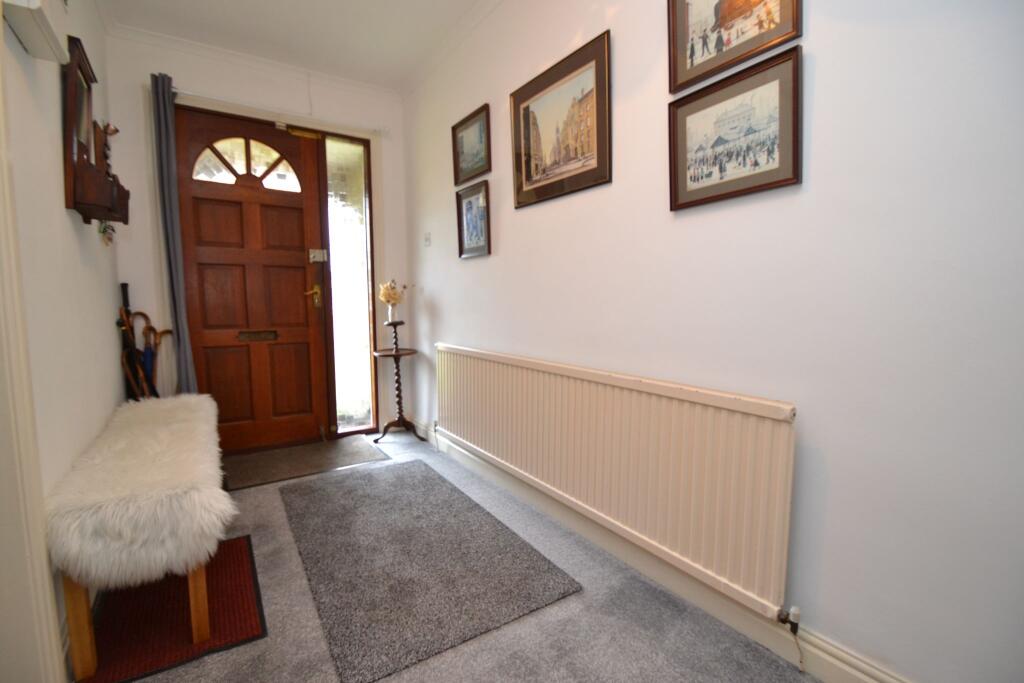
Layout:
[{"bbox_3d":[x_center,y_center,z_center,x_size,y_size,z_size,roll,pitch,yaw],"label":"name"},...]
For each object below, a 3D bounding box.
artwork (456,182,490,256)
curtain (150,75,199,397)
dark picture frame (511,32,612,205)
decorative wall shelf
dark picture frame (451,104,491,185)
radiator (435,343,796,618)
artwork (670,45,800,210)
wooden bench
[{"bbox_3d":[-0.196,-0.630,2.247,0.022,0.360,0.317,-4,7,-36],"label":"artwork"},{"bbox_3d":[-1.879,-0.371,2.411,0.115,2.145,0.110,-4,7,-32],"label":"curtain"},{"bbox_3d":[0.184,-0.836,1.713,0.023,0.512,0.572,-4,7,-36],"label":"dark picture frame"},{"bbox_3d":[-1.523,-0.698,1.569,0.127,0.565,0.410,-4,7,-36],"label":"decorative wall shelf"},{"bbox_3d":[-0.204,-1.005,2.221,0.022,0.328,0.357,-4,7,-36],"label":"dark picture frame"},{"bbox_3d":[0.134,0.358,1.815,0.080,0.560,1.865,-4,7,-36],"label":"radiator"},{"bbox_3d":[0.600,-0.557,1.178,0.024,0.325,0.351,-4,7,-36],"label":"artwork"},{"bbox_3d":[-1.296,0.573,1.583,0.345,0.480,1.250,-4,7,-36],"label":"wooden bench"}]

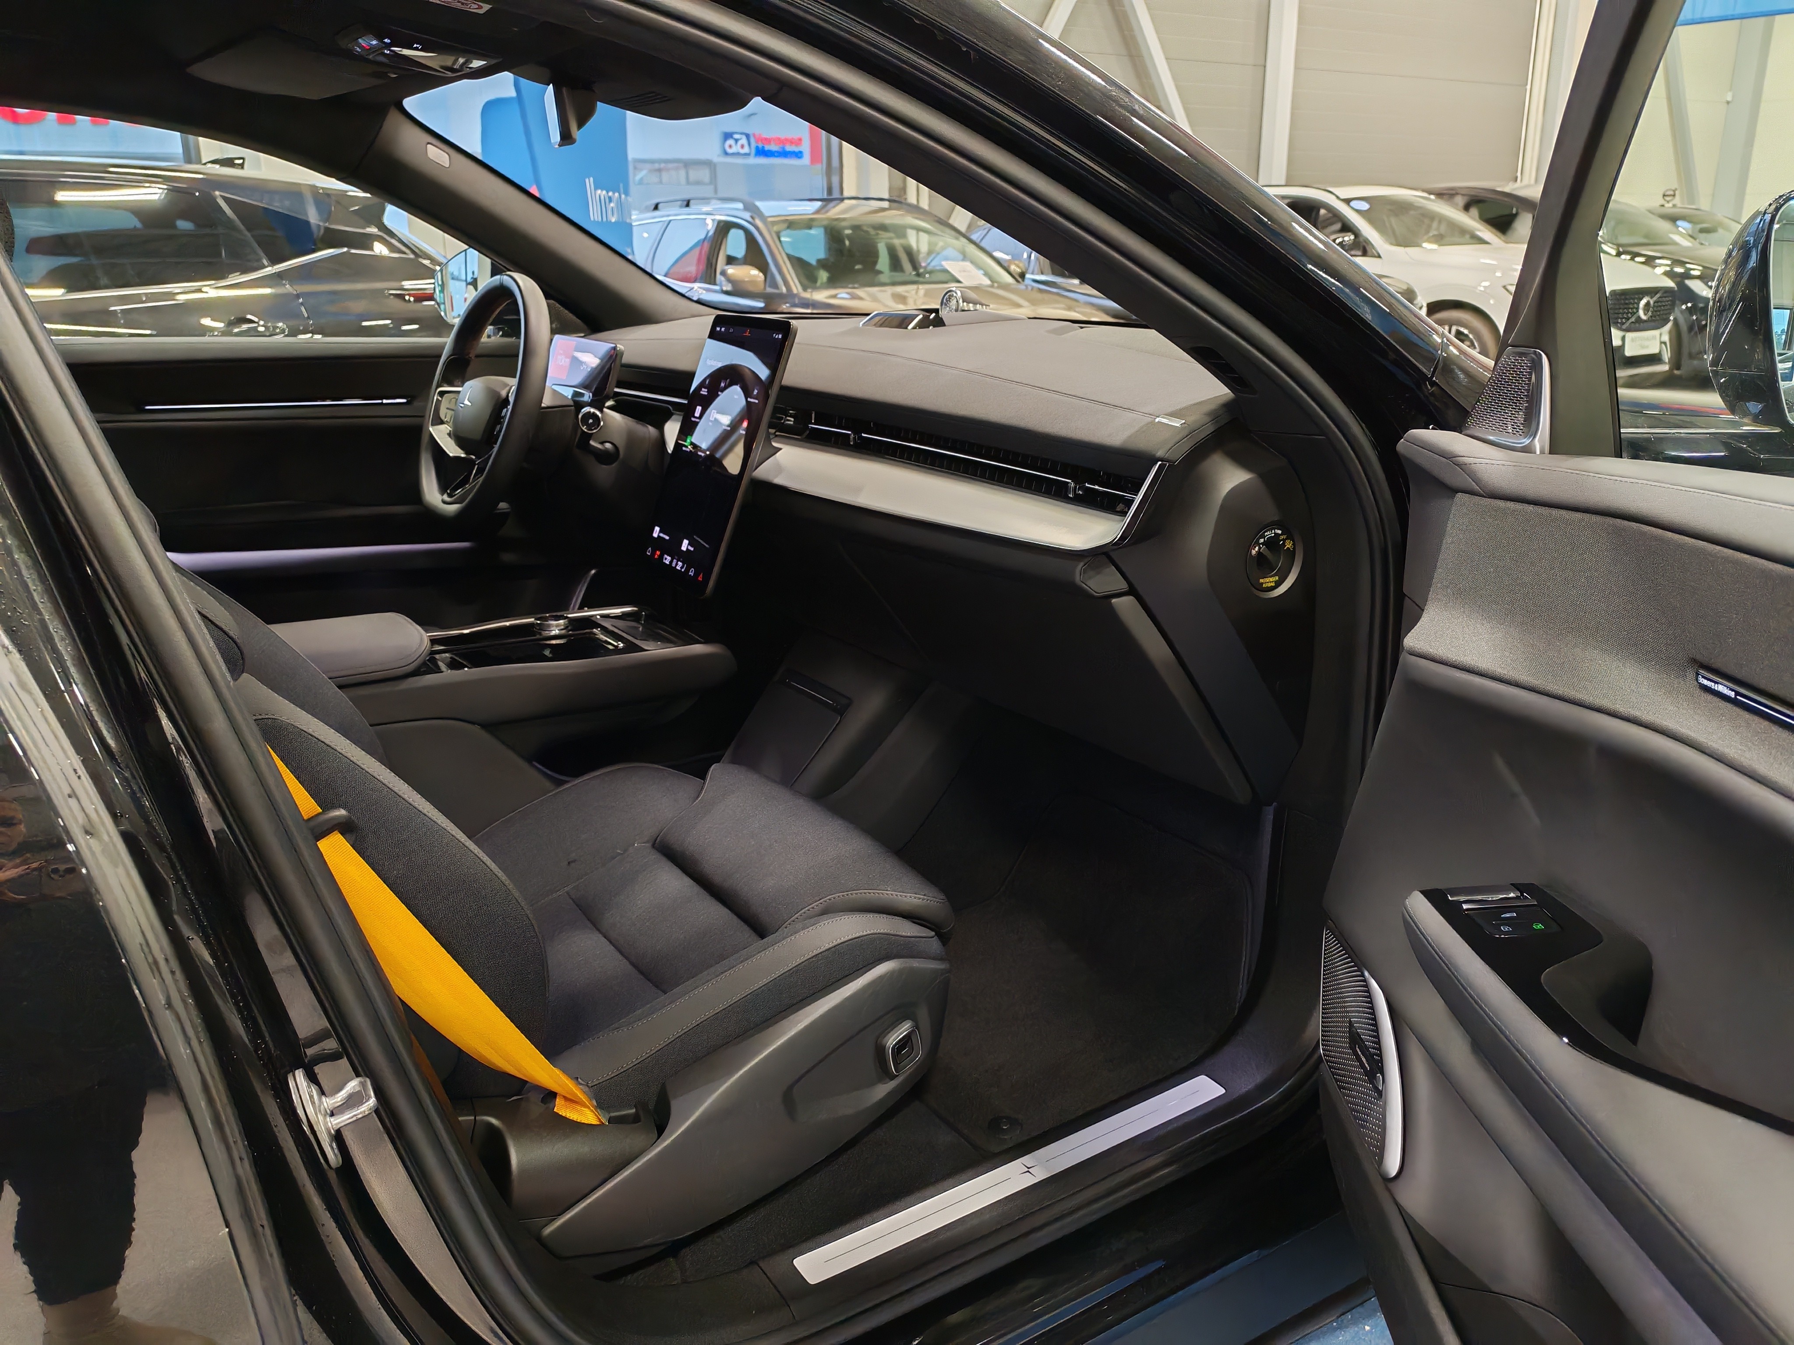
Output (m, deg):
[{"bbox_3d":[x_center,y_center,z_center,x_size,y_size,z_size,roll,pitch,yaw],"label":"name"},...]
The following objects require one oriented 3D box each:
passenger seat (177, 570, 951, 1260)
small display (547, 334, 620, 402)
[{"bbox_3d":[-0.412,-0.010,1.215,0.820,0.980,0.550,-12,21,-32],"label":"passenger seat"},{"bbox_3d":[-0.444,-0.430,1.998,0.022,0.086,0.235,8,10,-36],"label":"small display"}]

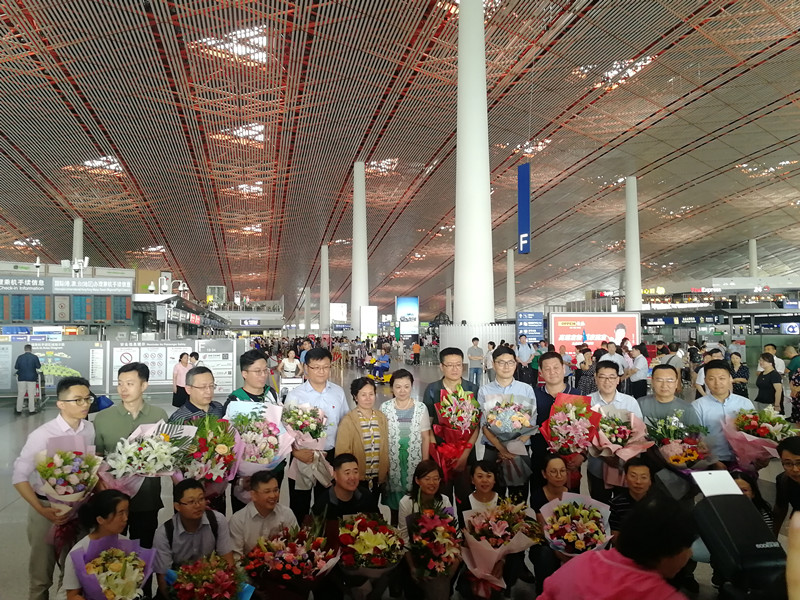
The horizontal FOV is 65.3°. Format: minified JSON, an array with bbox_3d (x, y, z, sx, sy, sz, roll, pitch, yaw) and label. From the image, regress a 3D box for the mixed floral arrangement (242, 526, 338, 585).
[{"bbox_3d":[-0.600,1.400,3.420,0.500,0.260,0.350,0,-3,-9],"label":"mixed floral arrangement"}]

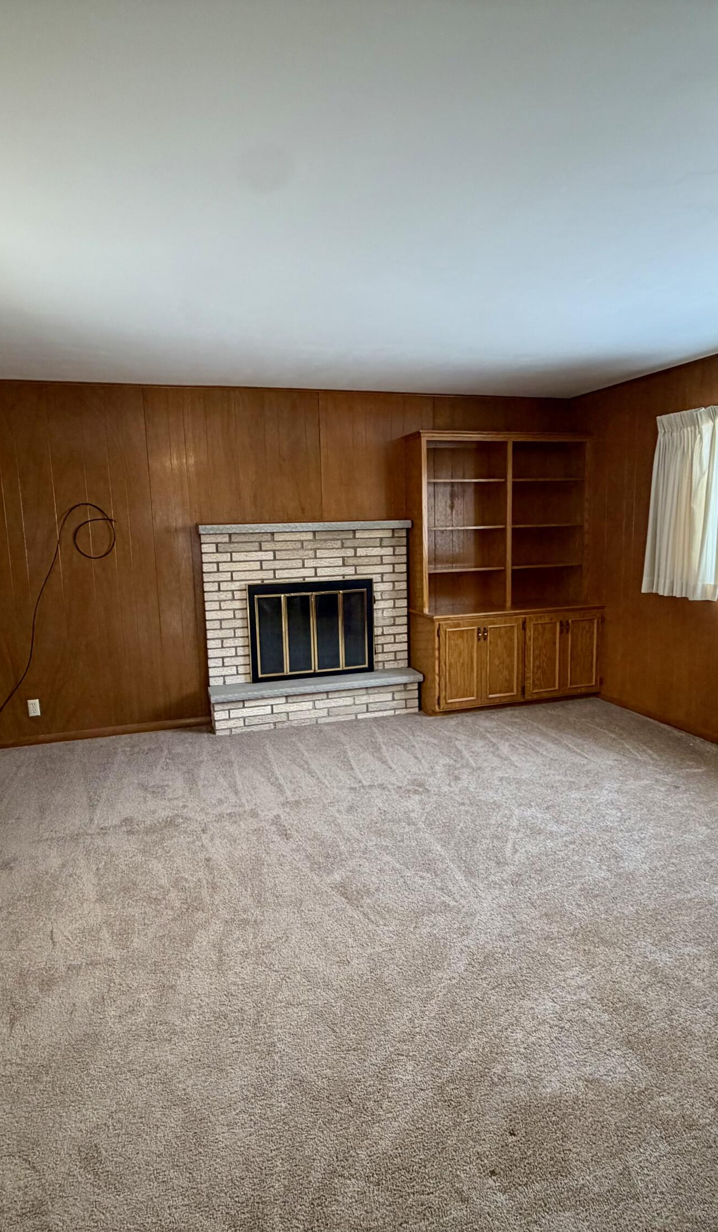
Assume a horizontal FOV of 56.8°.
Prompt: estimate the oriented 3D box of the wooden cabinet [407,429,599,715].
[{"bbox_3d":[1.162,-0.360,5.264,1.445,2.118,0.455,-4,9,-17],"label":"wooden cabinet"}]

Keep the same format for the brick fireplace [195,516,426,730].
[{"bbox_3d":[-0.319,0.053,4.933,1.600,1.474,0.315,-4,9,-17],"label":"brick fireplace"}]

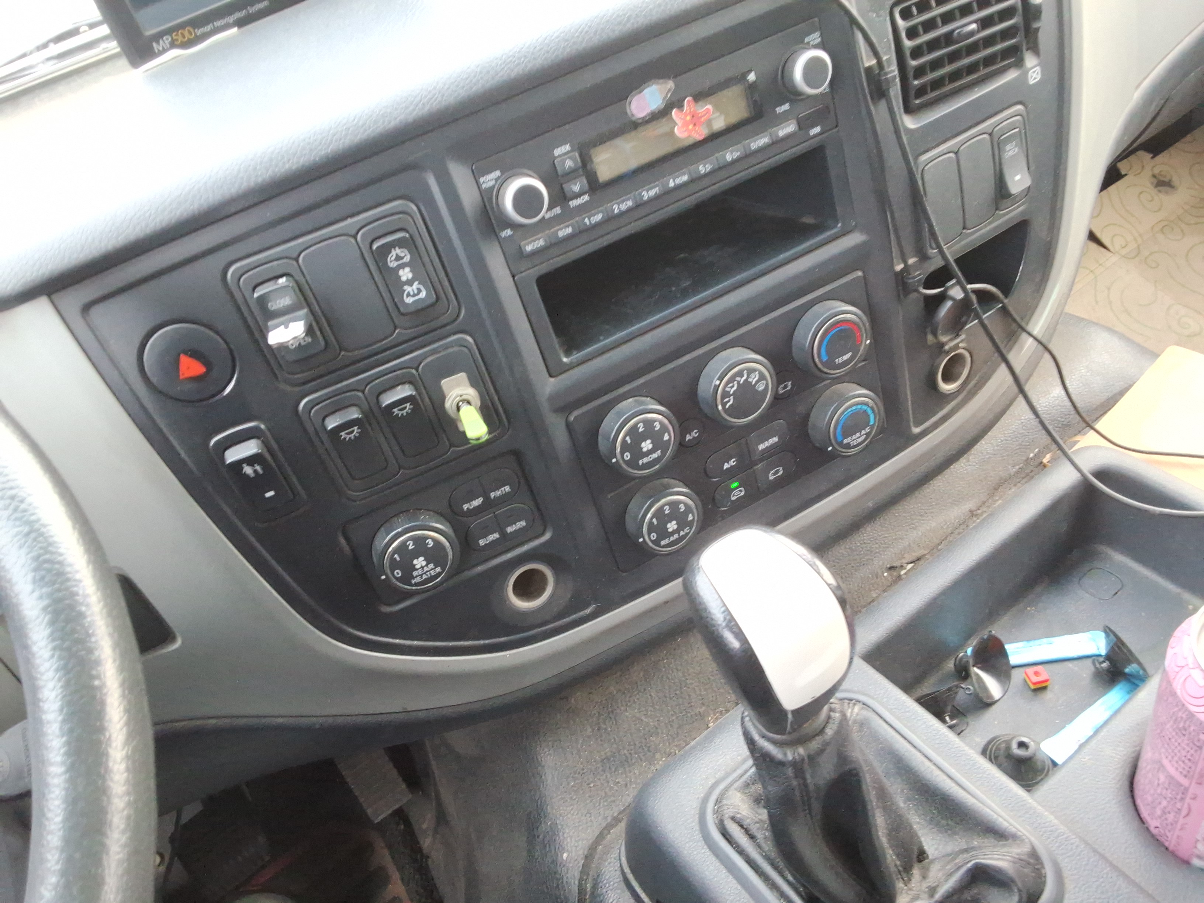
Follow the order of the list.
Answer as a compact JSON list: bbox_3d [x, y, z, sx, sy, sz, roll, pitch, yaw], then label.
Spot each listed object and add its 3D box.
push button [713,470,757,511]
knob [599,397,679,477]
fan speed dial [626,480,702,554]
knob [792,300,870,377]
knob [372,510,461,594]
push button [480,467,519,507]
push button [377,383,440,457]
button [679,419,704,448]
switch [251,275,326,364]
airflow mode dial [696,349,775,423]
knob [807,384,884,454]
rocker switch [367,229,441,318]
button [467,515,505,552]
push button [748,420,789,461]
[{"bbox_3d":[0.076,0.022,0.558,0.029,0.018,0.005,-27,33,-12],"label":"push button"},{"bbox_3d":[0.020,-0.006,0.504,0.041,0.041,0.015,-27,32,-13],"label":"knob"},{"bbox_3d":[0.036,0.037,0.538,0.042,0.042,0.015,-27,33,-12],"label":"fan speed dial"},{"bbox_3d":[0.127,-0.060,0.534,0.042,0.042,0.015,-27,33,-12],"label":"knob"},{"bbox_3d":[-0.092,0.051,0.483,0.041,0.041,0.015,-24,30,-7],"label":"knob"},{"bbox_3d":[-0.051,0.017,0.495,0.018,0.018,0.005,-24,32,-8],"label":"push button"},{"bbox_3d":[-0.090,-0.012,0.457,0.018,0.035,0.010,-24,30,-7],"label":"push button"},{"bbox_3d":[0.048,-0.010,0.528,0.017,0.017,0.005,-27,33,-12],"label":"button"},{"bbox_3d":[-0.135,-0.056,0.419,0.018,0.036,0.013,-24,30,-7],"label":"switch"},{"bbox_3d":[0.072,-0.033,0.515,0.041,0.041,0.015,-27,32,-13],"label":"airflow mode dial"},{"bbox_3d":[0.142,-0.018,0.565,0.041,0.041,0.015,-27,32,-13],"label":"knob"},{"bbox_3d":[-0.087,-0.079,0.429,0.017,0.035,0.008,-24,32,-8],"label":"rocker switch"},{"bbox_3d":[-0.060,0.042,0.497,0.018,0.017,0.004,-24,30,-7],"label":"button"},{"bbox_3d":[0.095,-0.007,0.550,0.026,0.017,0.005,-27,32,-13],"label":"push button"}]

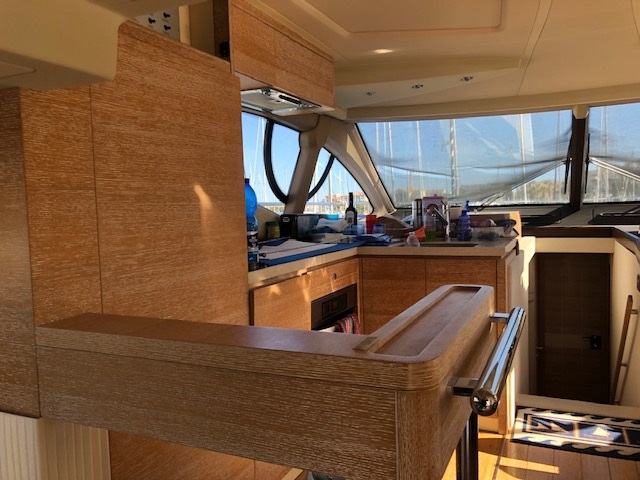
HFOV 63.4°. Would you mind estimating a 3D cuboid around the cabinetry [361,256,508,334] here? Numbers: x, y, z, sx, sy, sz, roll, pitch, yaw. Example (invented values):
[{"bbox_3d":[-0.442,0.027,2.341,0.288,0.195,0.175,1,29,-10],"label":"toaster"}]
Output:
[{"bbox_3d":[0.697,0.479,3.003,0.765,0.820,0.580,0,4,22],"label":"cabinetry"}]

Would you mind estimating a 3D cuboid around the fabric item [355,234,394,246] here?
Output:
[{"bbox_3d":[0.320,0.005,3.100,0.220,0.050,0.180,0,4,22],"label":"fabric item"}]

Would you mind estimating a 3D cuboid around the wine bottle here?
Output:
[{"bbox_3d":[0.218,-0.178,3.600,0.078,0.305,0.078,-2,4,0],"label":"wine bottle"}]

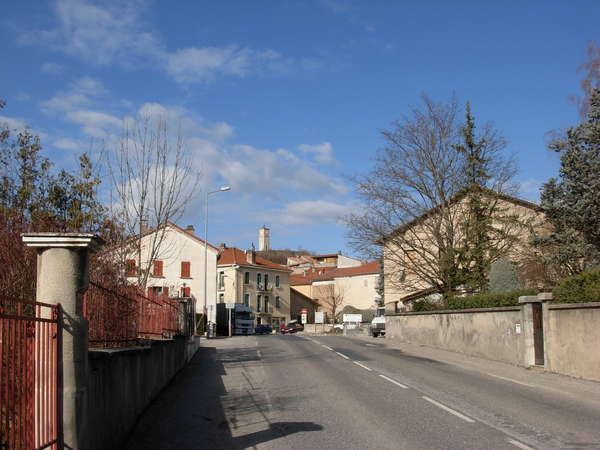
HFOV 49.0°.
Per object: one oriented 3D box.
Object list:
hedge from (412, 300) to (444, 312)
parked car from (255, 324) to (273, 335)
[{"bbox_3d":[5.700,3.890,29.553,1.000,1.000,3.600,1,-9,-7],"label":"hedge"},{"bbox_3d":[-4.764,13.623,85.927,1.750,1.273,4.100,-3,-9,20],"label":"parked car"}]

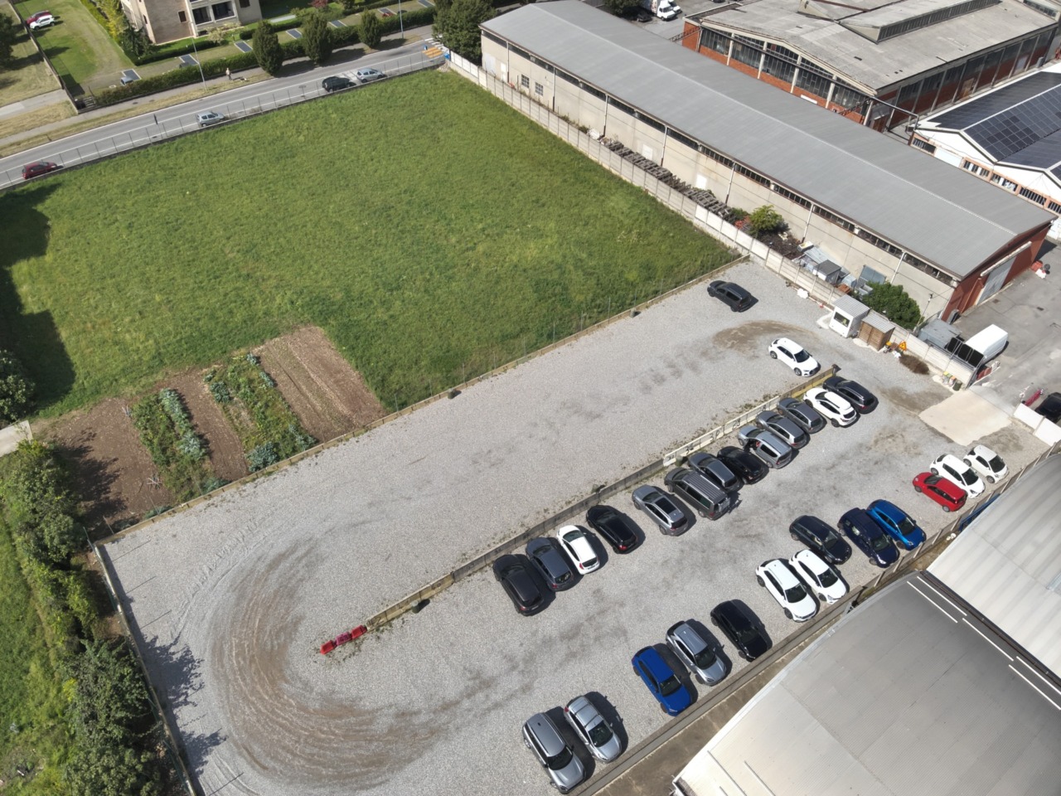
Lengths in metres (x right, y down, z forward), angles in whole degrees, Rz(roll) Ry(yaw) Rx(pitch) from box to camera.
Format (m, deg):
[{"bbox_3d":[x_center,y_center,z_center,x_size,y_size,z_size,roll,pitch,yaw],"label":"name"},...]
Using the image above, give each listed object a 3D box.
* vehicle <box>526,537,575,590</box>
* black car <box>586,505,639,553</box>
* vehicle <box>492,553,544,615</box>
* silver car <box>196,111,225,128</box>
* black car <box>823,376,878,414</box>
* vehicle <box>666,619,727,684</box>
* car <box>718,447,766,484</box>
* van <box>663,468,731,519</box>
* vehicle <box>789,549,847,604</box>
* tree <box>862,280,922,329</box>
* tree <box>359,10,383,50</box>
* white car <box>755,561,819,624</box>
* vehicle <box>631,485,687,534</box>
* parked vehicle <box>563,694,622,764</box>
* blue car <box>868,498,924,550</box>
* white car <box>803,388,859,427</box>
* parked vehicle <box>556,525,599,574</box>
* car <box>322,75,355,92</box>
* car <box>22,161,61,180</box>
[{"bbox_3d":[1.317,11.102,50.254,1.759,1.560,4.282,-21,48,-22],"label":"vehicle"},{"bbox_3d":[5.792,9.078,51.872,1.790,1.470,4.220,-32,54,-27],"label":"black car"},{"bbox_3d":[-0.779,12.192,48.708,1.816,1.650,4.554,-24,50,-21],"label":"vehicle"},{"bbox_3d":[-42.745,-37.306,98.022,3.410,1.433,1.507,-30,53,-27],"label":"silver car"},{"bbox_3d":[27.485,-0.471,63.123,1.839,1.555,4.603,-28,51,-27],"label":"black car"},{"bbox_3d":[10.267,15.620,45.444,1.775,1.534,4.166,-26,51,-23],"label":"vehicle"},{"bbox_3d":[16.095,4.922,55.918,1.760,1.450,4.000,-32,53,-28],"label":"car"},{"bbox_3d":[12.120,6.759,53.881,1.988,1.765,4.996,-33,54,-28],"label":"van"},{"bbox_3d":[19.272,11.804,49.063,1.746,1.465,3.996,-27,51,-24],"label":"vehicle"},{"bbox_3d":[33.700,-8.781,68.537,4.200,3.400,5.200,-26,51,-23],"label":"tree"},{"bbox_3d":[-24.711,-56.764,113.145,3.570,5.737,3.570,0,46,0],"label":"tree"},{"bbox_3d":[16.853,12.531,48.462,1.829,1.528,4.490,-23,50,-21],"label":"white car"},{"bbox_3d":[9.435,8.013,53.709,1.805,1.571,4.759,-25,49,-25],"label":"vehicle"},{"bbox_3d":[3.606,18.901,42.147,1.666,1.492,3.931,-27,50,-26],"label":"parked vehicle"},{"bbox_3d":[25.922,8.893,51.922,1.745,1.489,4.074,-26,51,-24],"label":"blue car"},{"bbox_3d":[24.562,0.536,60.144,1.843,1.562,4.344,-29,53,-26],"label":"white car"},{"bbox_3d":[3.305,10.318,51.203,1.659,1.461,4.043,-18,47,-19],"label":"parked vehicle"},{"bbox_3d":[-29.283,-47.651,111.351,4.320,1.573,1.800,-29,51,-28],"label":"car"},{"bbox_3d":[-58.221,-27.144,87.214,4.000,1.480,1.730,-34,55,-29],"label":"car"}]

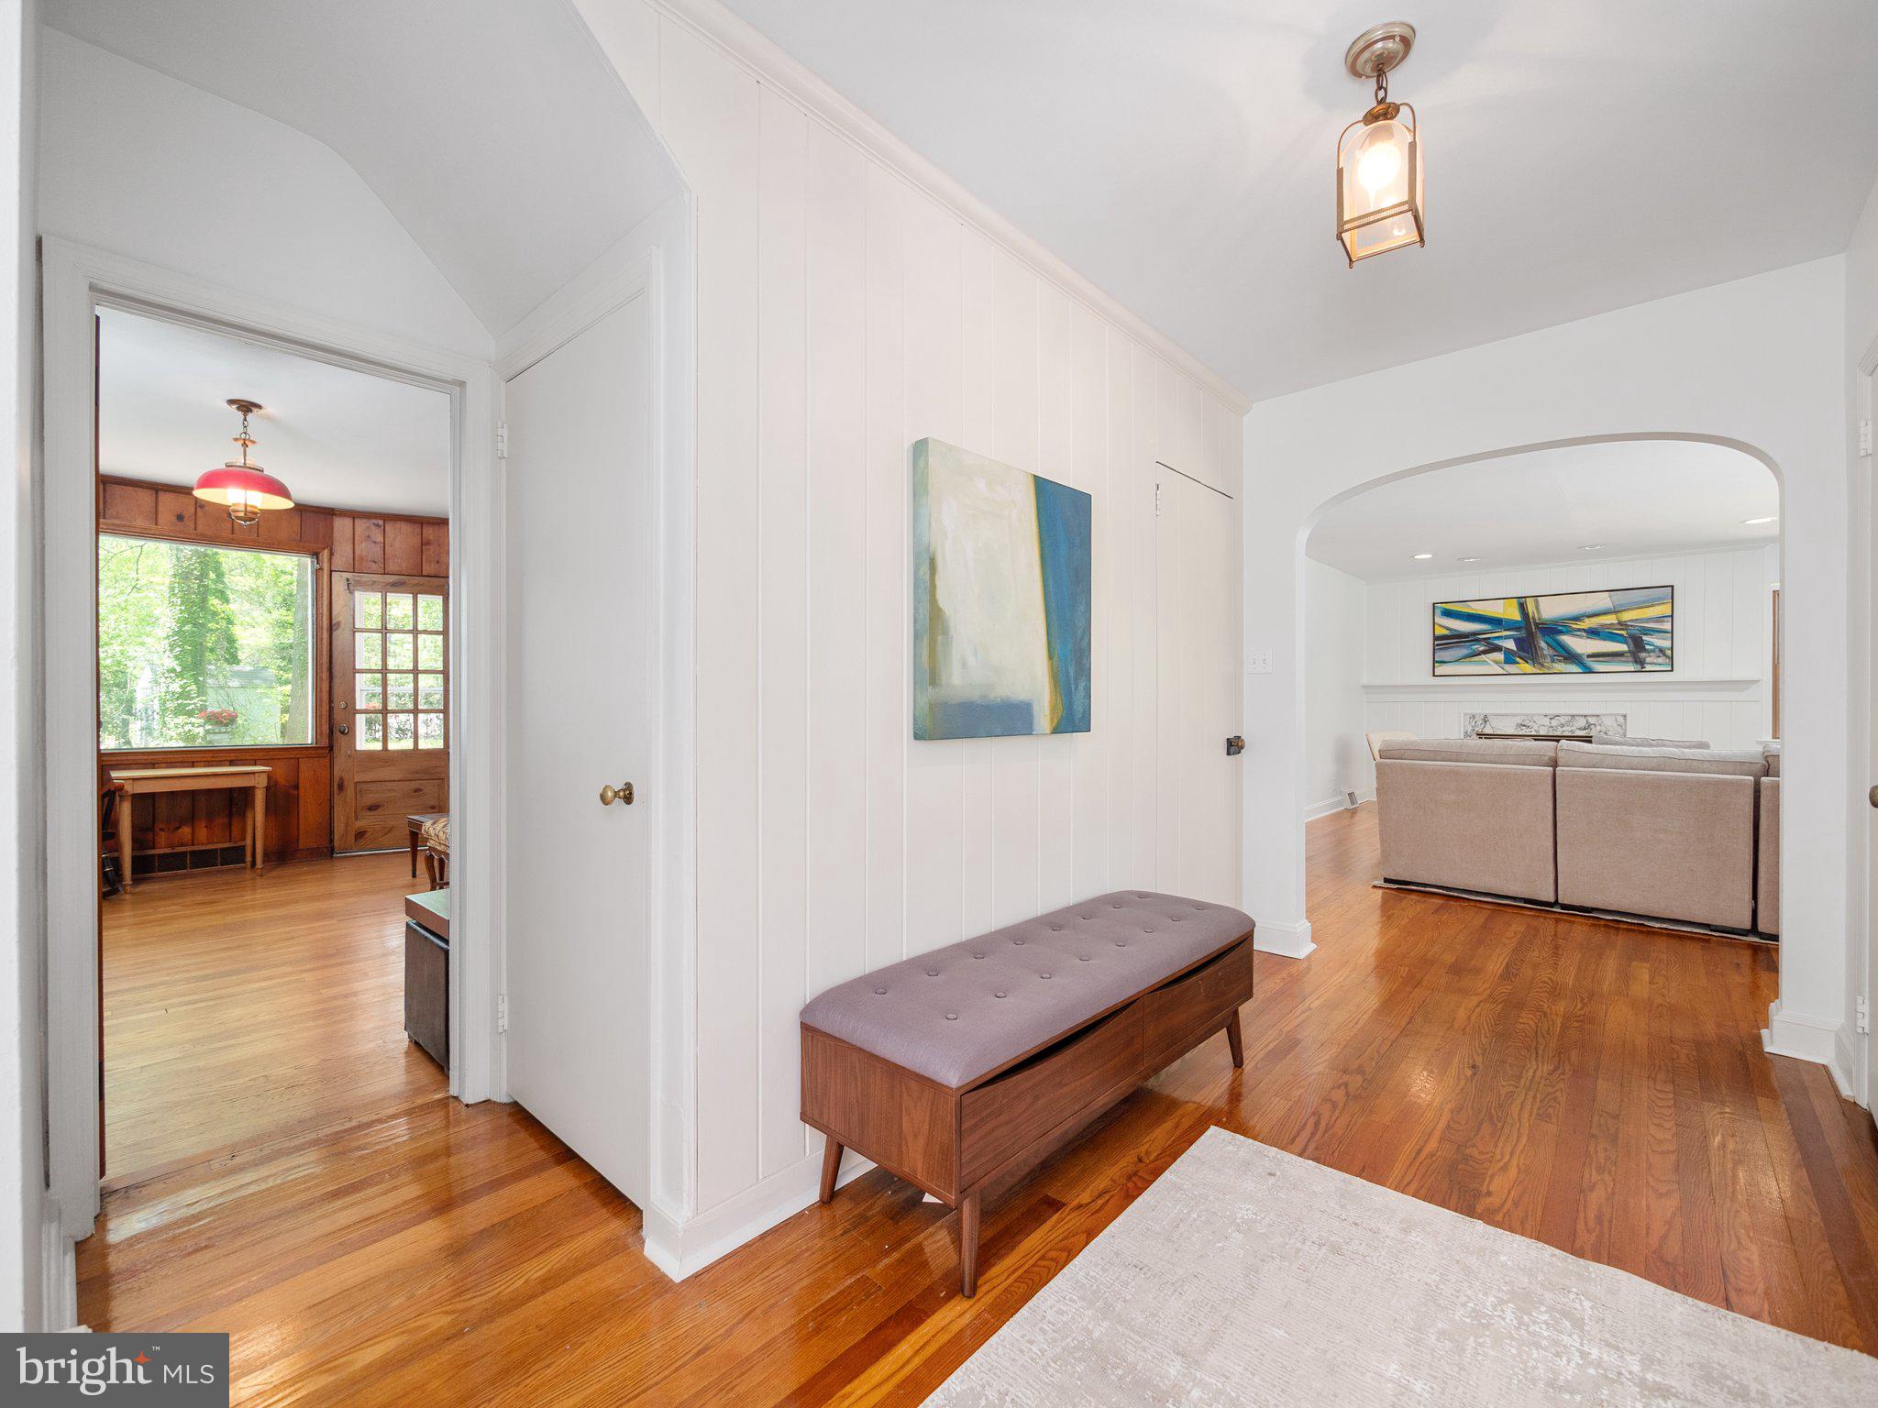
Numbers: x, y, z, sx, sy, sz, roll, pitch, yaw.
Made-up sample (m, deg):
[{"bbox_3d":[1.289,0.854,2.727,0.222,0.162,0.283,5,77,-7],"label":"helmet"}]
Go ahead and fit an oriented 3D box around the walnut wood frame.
[{"bbox_3d":[0.333,0.854,1.988,0.448,0.472,1.354,0,0,43],"label":"walnut wood frame"}]

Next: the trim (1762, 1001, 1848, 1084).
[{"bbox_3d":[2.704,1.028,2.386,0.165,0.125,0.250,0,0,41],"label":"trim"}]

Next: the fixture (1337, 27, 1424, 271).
[{"bbox_3d":[0.916,-1.156,1.573,0.140,0.399,0.140,0,0,40],"label":"fixture"}]

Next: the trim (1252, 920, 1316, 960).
[{"bbox_3d":[1.533,1.028,3.391,0.215,0.125,0.205,0,0,41],"label":"trim"}]

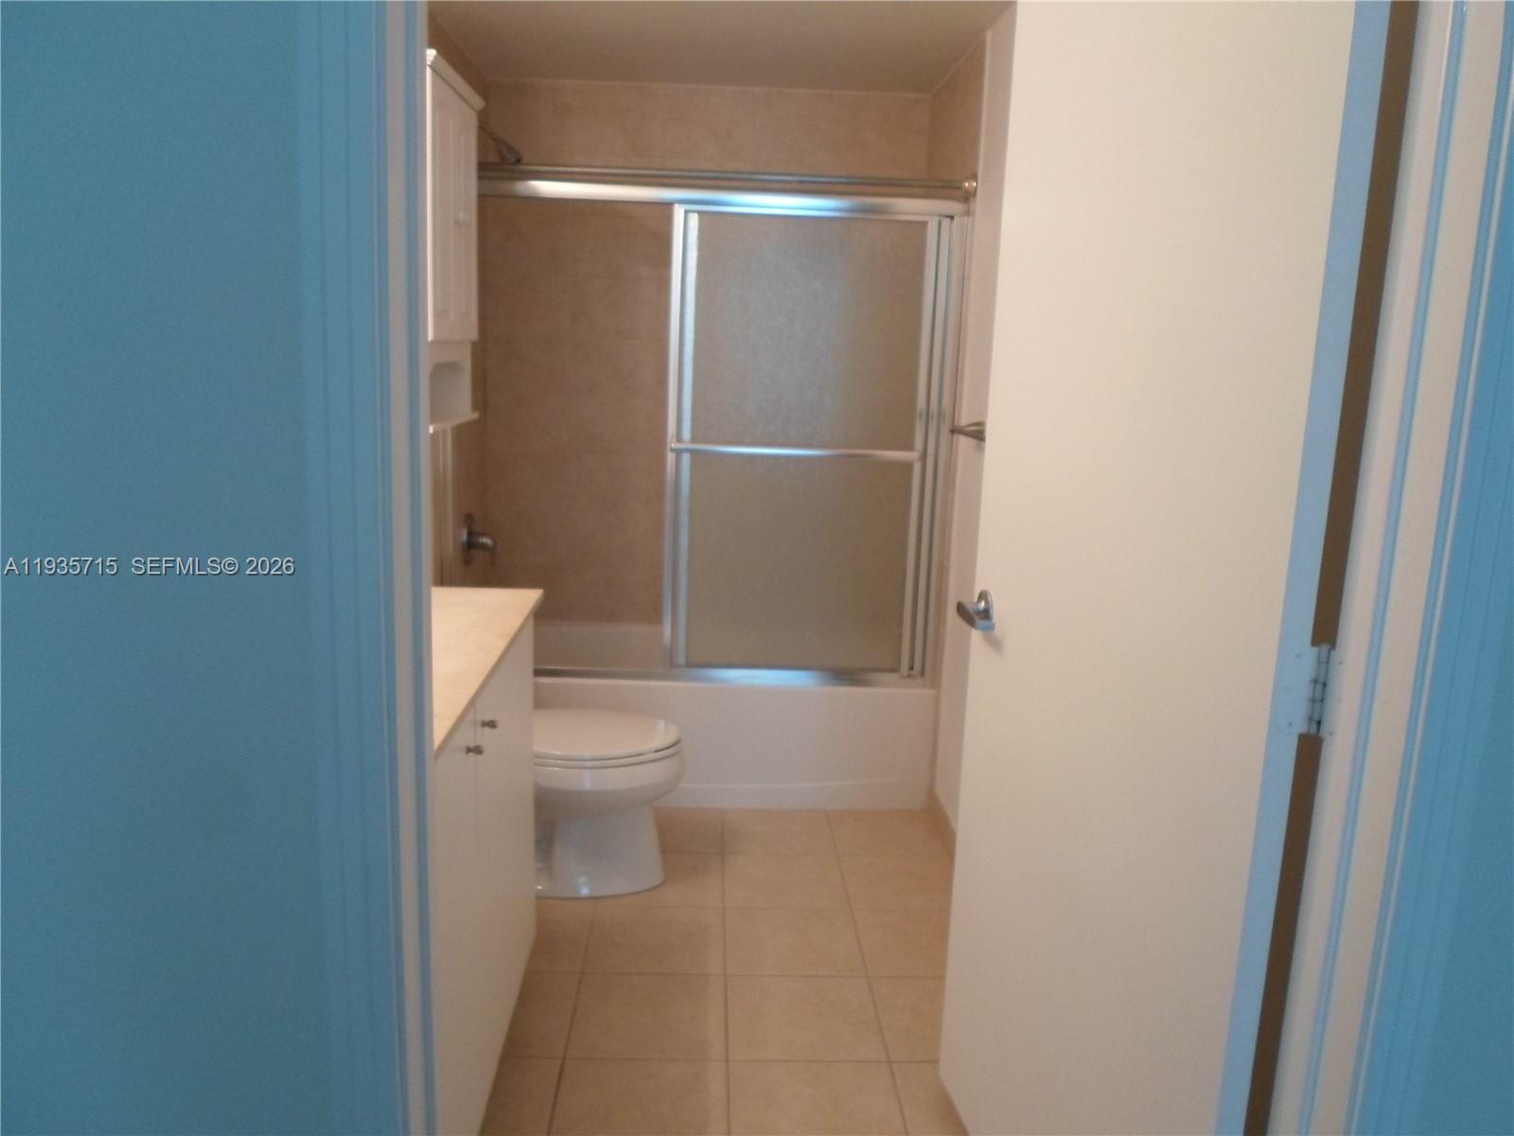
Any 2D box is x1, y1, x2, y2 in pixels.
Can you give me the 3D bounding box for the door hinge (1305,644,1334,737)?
[{"bbox_3d":[0.566,0.123,1.100,0.018,0.090,0.018,2,11,-3],"label":"door hinge"}]

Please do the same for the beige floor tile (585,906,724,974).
[{"bbox_3d":[-0.231,0.870,2.552,0.312,0.010,0.304,2,11,-3],"label":"beige floor tile"}]

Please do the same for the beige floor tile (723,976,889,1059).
[{"bbox_3d":[0.096,0.934,2.270,0.312,0.010,0.304,2,11,-3],"label":"beige floor tile"}]

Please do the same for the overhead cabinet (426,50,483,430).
[{"bbox_3d":[-0.786,-0.736,2.593,0.190,0.800,0.500,2,11,-3],"label":"overhead cabinet"}]

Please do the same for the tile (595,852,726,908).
[{"bbox_3d":[-0.243,0.814,2.848,0.312,0.010,0.304,2,11,-3],"label":"tile"}]

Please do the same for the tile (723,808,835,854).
[{"bbox_3d":[0.060,0.768,3.159,0.312,0.010,0.304,2,11,-3],"label":"tile"}]

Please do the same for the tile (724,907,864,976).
[{"bbox_3d":[0.084,0.879,2.566,0.312,0.010,0.304,2,11,-3],"label":"tile"}]

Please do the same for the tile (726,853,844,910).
[{"bbox_3d":[0.072,0.823,2.863,0.312,0.010,0.304,2,11,-3],"label":"tile"}]

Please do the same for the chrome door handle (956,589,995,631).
[{"bbox_3d":[0.369,0.070,1.805,0.055,0.055,0.110,0,11,-10],"label":"chrome door handle"}]

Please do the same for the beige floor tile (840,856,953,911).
[{"bbox_3d":[0.386,0.832,2.877,0.312,0.010,0.304,2,11,-3],"label":"beige floor tile"}]

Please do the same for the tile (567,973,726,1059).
[{"bbox_3d":[-0.219,0.925,2.256,0.312,0.010,0.304,2,11,-3],"label":"tile"}]

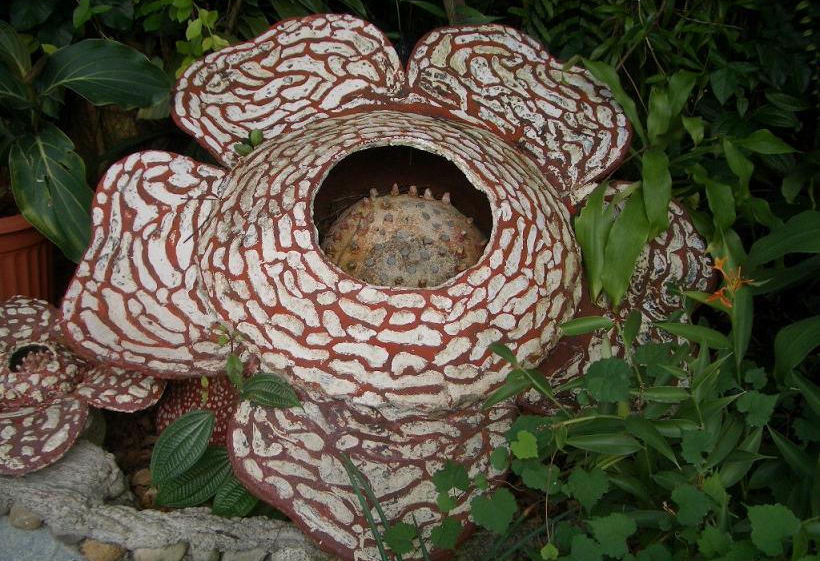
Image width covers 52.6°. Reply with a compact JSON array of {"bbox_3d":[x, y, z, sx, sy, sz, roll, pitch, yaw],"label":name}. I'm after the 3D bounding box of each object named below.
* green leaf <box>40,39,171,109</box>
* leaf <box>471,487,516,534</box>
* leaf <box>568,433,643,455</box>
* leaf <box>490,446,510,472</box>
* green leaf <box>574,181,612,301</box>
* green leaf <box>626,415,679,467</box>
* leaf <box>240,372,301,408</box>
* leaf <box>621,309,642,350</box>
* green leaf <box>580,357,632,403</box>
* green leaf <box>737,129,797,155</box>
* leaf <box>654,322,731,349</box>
[{"bbox_3d":[-0.679,-0.460,1.850,0.275,0.044,0.163,-1,69,-15],"label":"green leaf"},{"bbox_3d":[0.144,0.396,1.402,0.071,0.014,0.076,-22,54,-13],"label":"leaf"},{"bbox_3d":[0.334,0.284,1.423,0.127,0.020,0.039,2,55,10],"label":"leaf"},{"bbox_3d":[0.144,0.285,1.330,0.029,0.005,0.044,-4,61,3],"label":"leaf"},{"bbox_3d":[0.327,-0.069,1.470,0.062,0.221,0.014,3,-11,12],"label":"green leaf"},{"bbox_3d":[0.357,0.237,1.212,0.029,0.019,0.101,-26,61,-32],"label":"green leaf"},{"bbox_3d":[-0.229,0.179,1.360,0.107,0.012,0.054,20,57,6],"label":"leaf"},{"bbox_3d":[0.368,0.081,1.377,0.028,0.015,0.071,12,70,4],"label":"leaf"},{"bbox_3d":[0.318,0.162,1.340,0.079,0.018,0.081,1,60,11],"label":"green leaf"},{"bbox_3d":[0.752,-0.293,1.750,0.121,0.017,0.055,19,71,24],"label":"green leaf"},{"bbox_3d":[0.513,0.101,1.503,0.138,0.020,0.040,17,66,22],"label":"leaf"}]

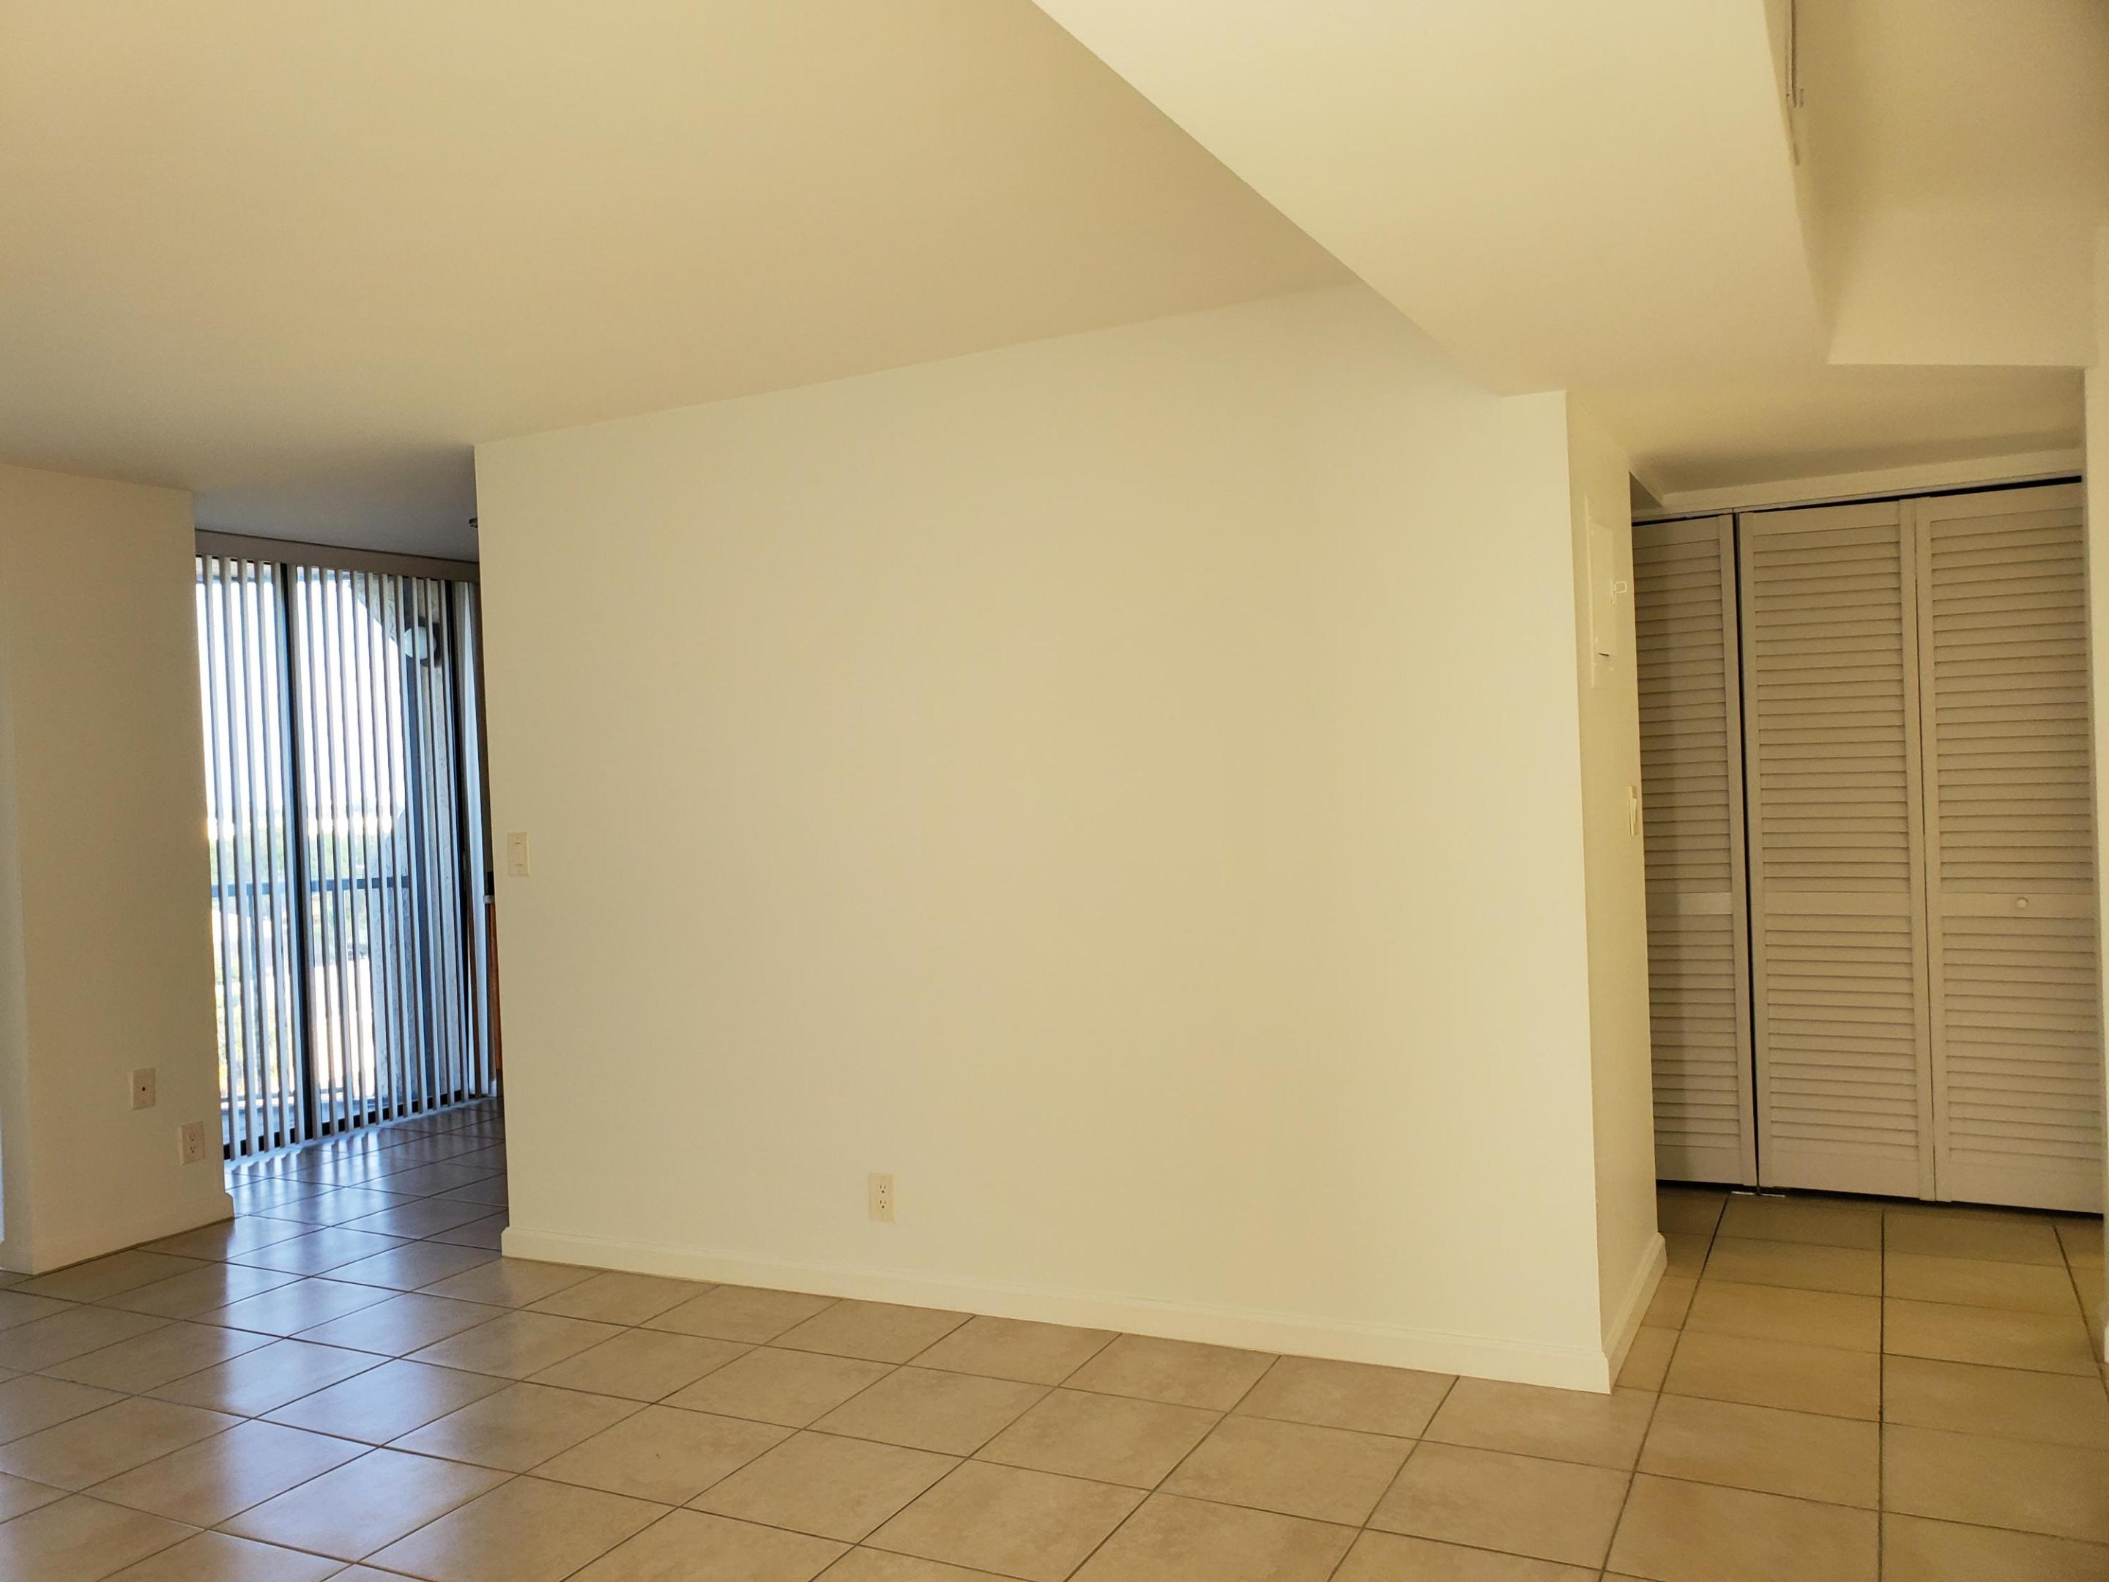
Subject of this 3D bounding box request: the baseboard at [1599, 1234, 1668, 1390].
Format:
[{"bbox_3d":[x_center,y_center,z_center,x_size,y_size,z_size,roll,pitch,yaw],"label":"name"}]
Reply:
[{"bbox_3d":[1.404,1.234,3.808,0.015,0.088,0.946,-2,0,28],"label":"baseboard"}]

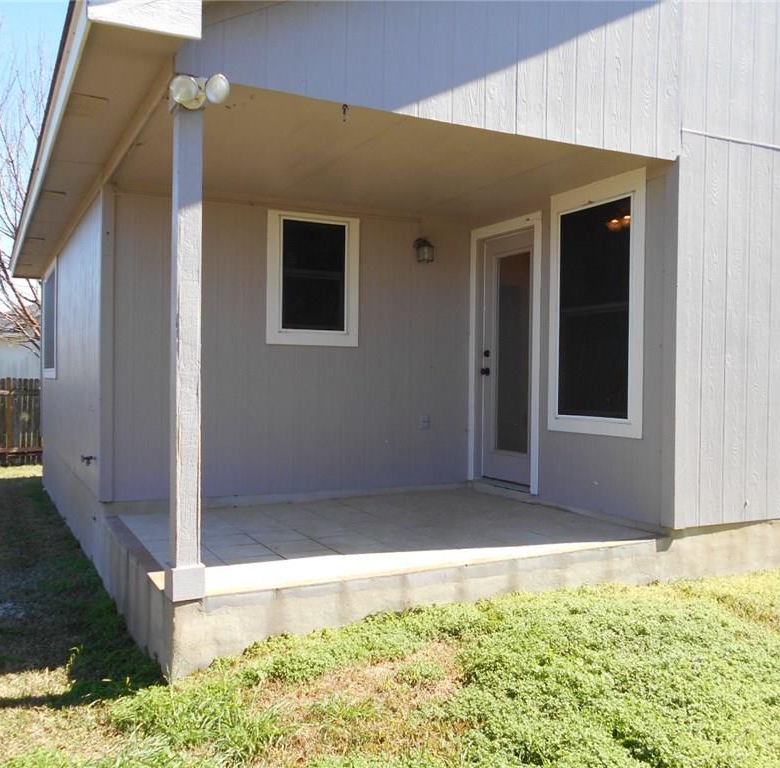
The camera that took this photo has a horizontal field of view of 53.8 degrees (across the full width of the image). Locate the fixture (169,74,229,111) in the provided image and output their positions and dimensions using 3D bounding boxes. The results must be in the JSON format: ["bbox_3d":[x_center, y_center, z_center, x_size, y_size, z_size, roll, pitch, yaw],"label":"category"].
[{"bbox_3d":[-0.810,-1.236,3.245,0.256,0.155,0.180,0,1,-27],"label":"fixture"}]

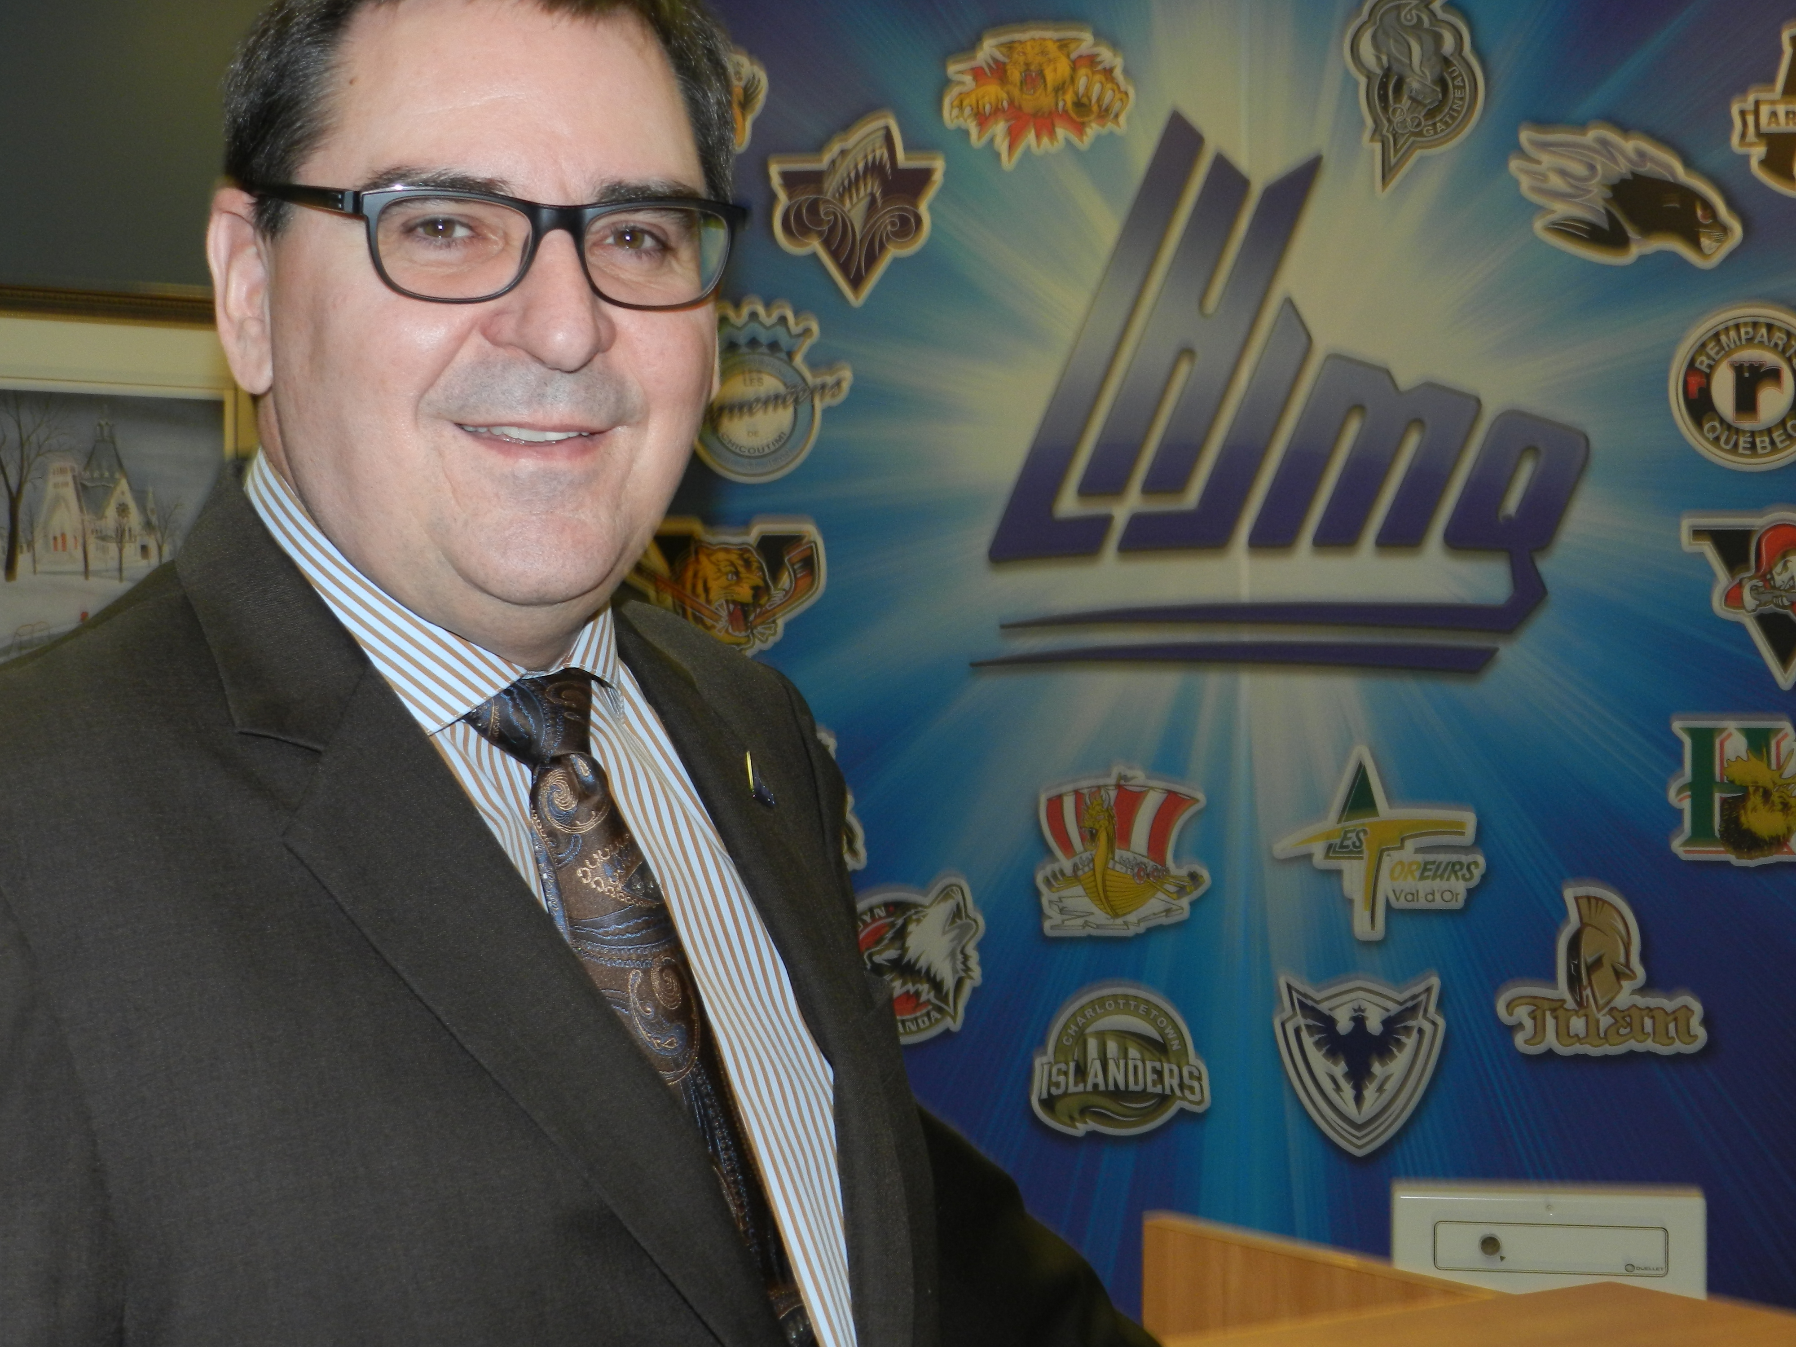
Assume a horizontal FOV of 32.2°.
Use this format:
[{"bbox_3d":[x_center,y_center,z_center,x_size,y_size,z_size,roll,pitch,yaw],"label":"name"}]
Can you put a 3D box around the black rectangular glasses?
[{"bbox_3d":[-0.142,-0.149,1.100,0.145,0.043,0.139,-1,10,-26],"label":"black rectangular glasses"}]

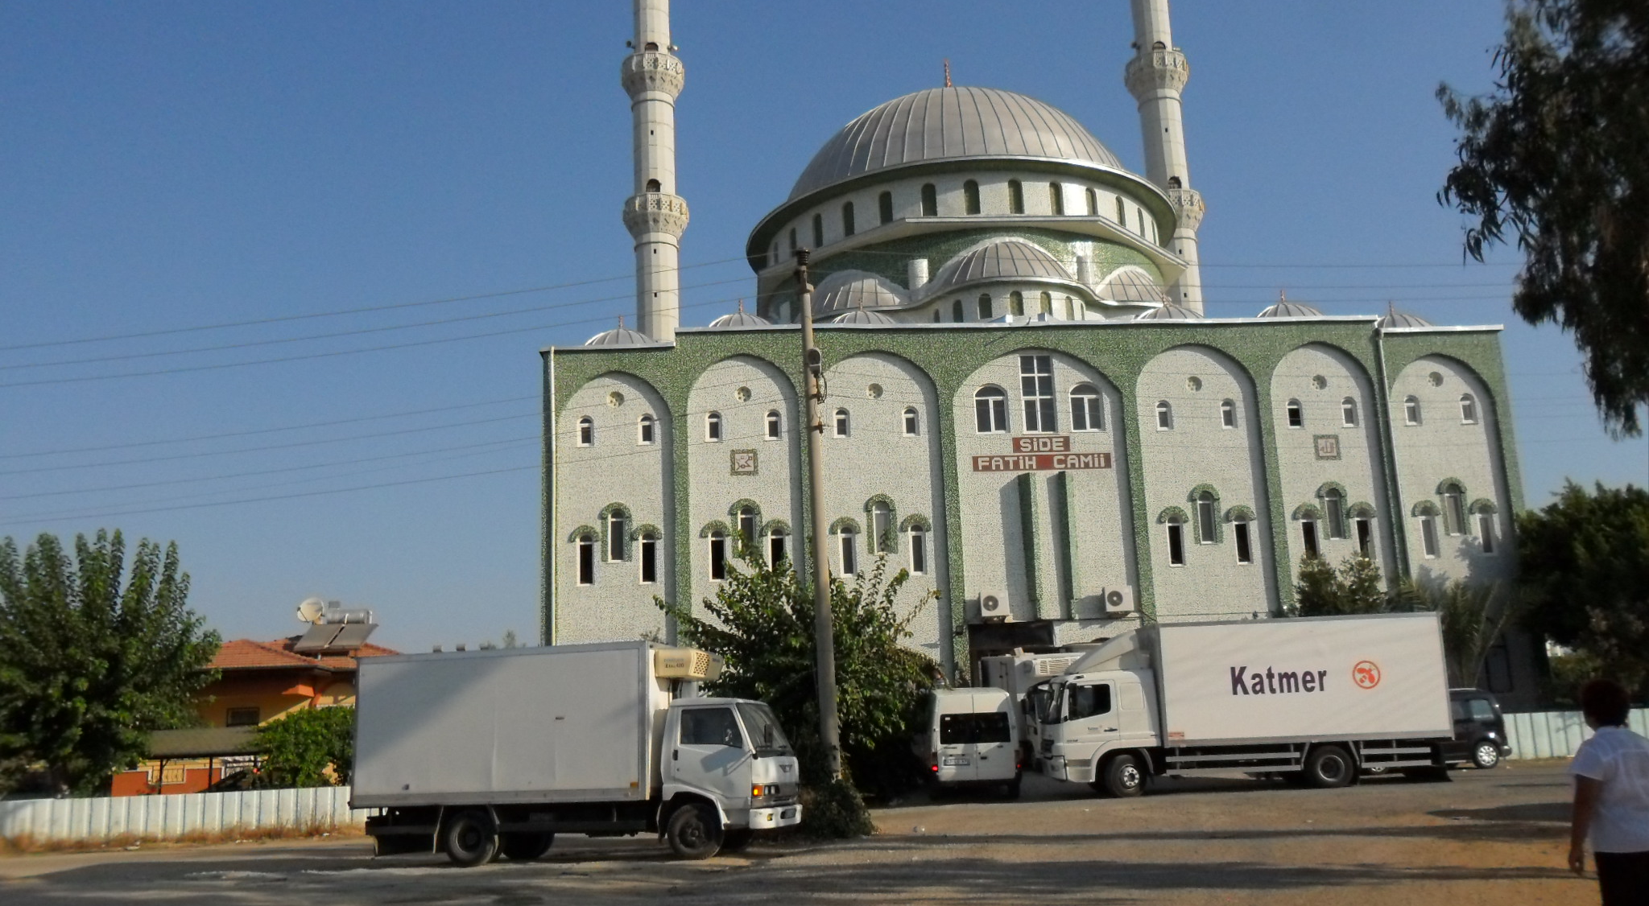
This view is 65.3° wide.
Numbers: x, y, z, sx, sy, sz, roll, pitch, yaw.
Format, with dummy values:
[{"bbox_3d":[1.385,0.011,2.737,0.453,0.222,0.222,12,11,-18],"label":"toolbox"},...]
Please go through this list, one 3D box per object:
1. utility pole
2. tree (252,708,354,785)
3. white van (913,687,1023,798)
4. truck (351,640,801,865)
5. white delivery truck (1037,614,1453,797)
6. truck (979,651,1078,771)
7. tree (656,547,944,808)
[{"bbox_3d":[-0.104,1.263,22.179,0.420,10.160,0.420,-3,-11,0],"label":"utility pole"},{"bbox_3d":[-12.762,7.868,33.223,3.200,2.680,3.000,-3,-11,0],"label":"tree"},{"bbox_3d":[3.368,6.910,31.006,1.970,2.400,5.100,-3,-11,0],"label":"white van"},{"bbox_3d":[-3.643,4.471,19.329,6.400,3.030,2.100,-6,-12,14],"label":"truck"},{"bbox_3d":[9.184,5.662,28.731,8.300,3.620,2.450,-3,-11,4],"label":"white delivery truck"},{"bbox_3d":[6.737,7.897,39.543,2.150,3.150,6.400,-2,-11,-4],"label":"truck"},{"bbox_3d":[-0.474,4.362,24.627,5.100,5.170,4.700,-3,-11,0],"label":"tree"}]

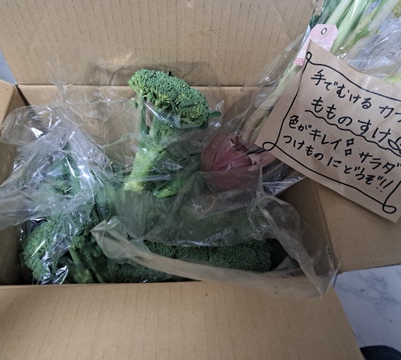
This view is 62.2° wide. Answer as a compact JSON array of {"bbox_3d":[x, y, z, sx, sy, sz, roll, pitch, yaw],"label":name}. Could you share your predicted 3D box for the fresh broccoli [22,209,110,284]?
[{"bbox_3d":[-0.155,0.085,0.400,0.105,0.120,0.105,-37,22,0],"label":"fresh broccoli"}]

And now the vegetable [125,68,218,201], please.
[{"bbox_3d":[-0.045,-0.055,0.380,0.100,0.095,0.138,22,96,0],"label":"vegetable"}]

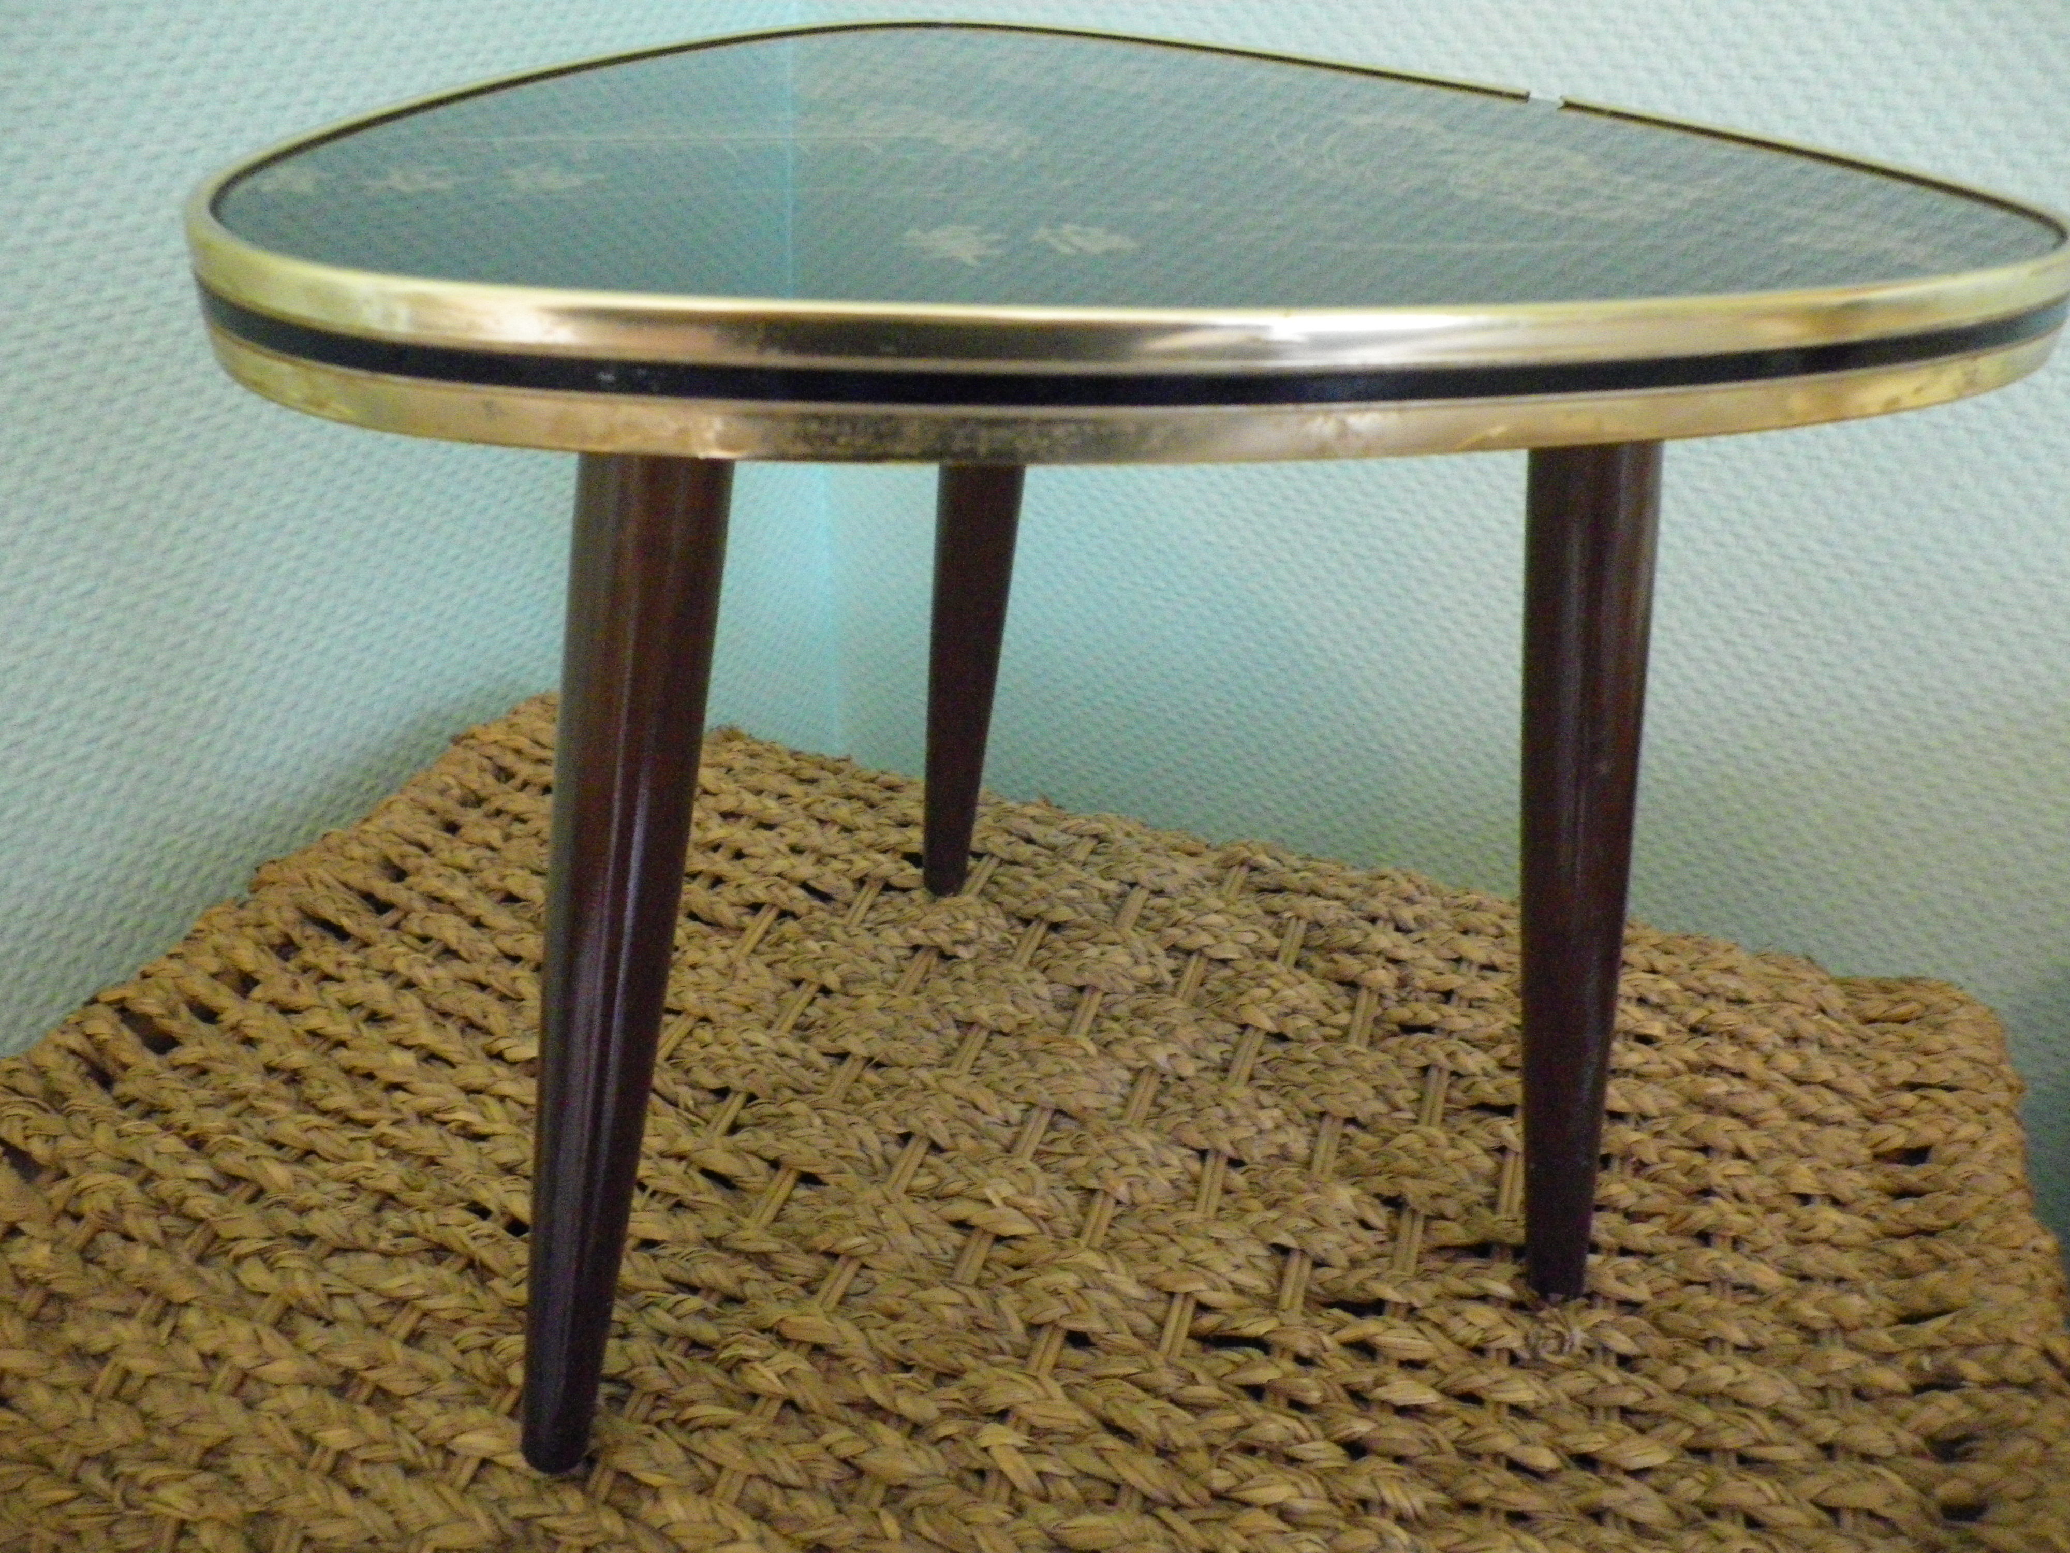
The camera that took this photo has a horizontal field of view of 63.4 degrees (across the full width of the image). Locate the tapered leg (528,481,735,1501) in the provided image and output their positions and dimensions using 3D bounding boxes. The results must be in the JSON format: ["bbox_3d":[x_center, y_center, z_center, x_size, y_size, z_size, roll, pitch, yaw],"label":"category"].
[{"bbox_3d":[-0.095,0.043,0.370,0.029,0.291,0.029,10,25,-4],"label":"tapered leg"}]

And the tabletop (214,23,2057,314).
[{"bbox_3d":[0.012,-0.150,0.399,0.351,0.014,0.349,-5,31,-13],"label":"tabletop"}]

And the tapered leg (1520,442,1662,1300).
[{"bbox_3d":[0.139,0.020,0.431,0.029,0.290,0.029,-5,27,4],"label":"tapered leg"}]

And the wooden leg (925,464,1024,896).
[{"bbox_3d":[-0.021,-0.070,0.574,0.029,0.290,0.029,6,38,-2],"label":"wooden leg"}]

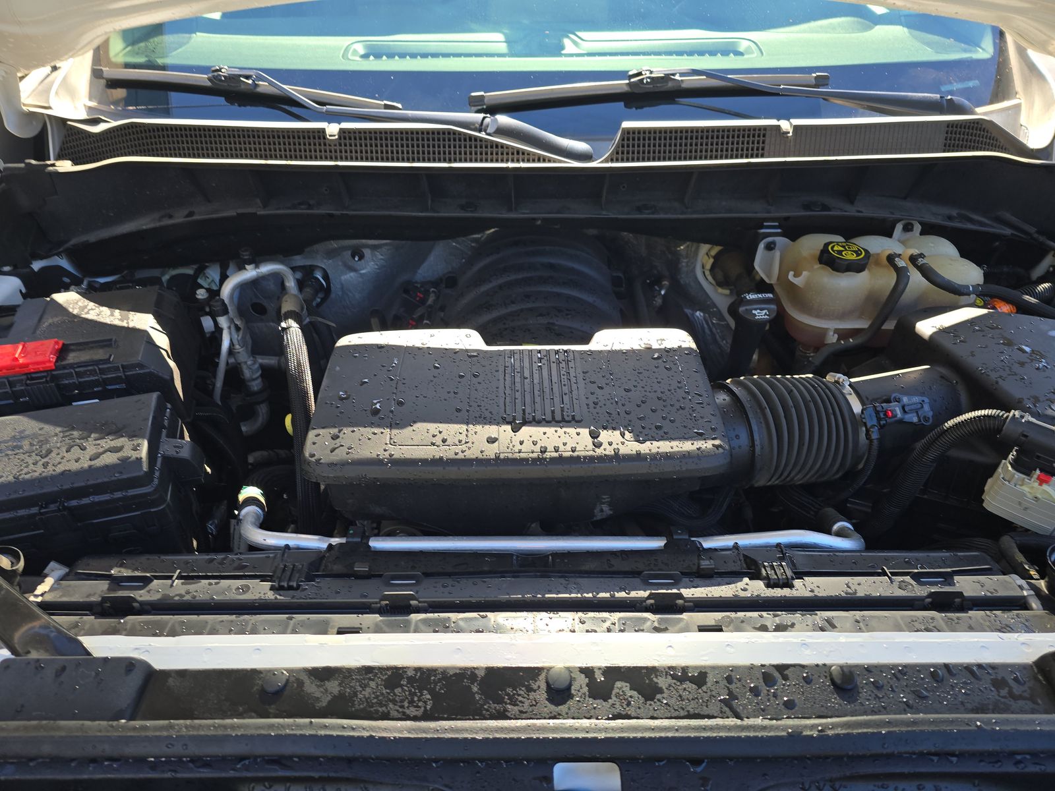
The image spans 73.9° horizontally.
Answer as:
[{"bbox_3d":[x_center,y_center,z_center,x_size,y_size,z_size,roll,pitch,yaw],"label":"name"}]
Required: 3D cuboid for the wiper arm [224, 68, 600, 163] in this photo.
[{"bbox_3d":[-0.199,-0.439,1.080,0.600,0.055,0.065,14,42,7],"label":"wiper arm"}]

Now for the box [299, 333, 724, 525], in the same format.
[{"bbox_3d":[-0.011,0.051,0.833,0.440,0.155,0.215,0,46,0],"label":"box"}]

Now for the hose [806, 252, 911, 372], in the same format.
[{"bbox_3d":[0.423,-0.100,0.899,0.145,0.110,0.170,0,40,0],"label":"hose"}]

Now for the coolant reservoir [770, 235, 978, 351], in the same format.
[{"bbox_3d":[0.458,-0.132,0.959,0.275,0.165,0.170,0,40,0],"label":"coolant reservoir"}]

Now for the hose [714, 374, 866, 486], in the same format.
[{"bbox_3d":[0.306,0.041,0.815,0.150,0.122,0.122,-3,40,-11],"label":"hose"}]

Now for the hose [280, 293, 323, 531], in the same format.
[{"bbox_3d":[-0.283,0.014,0.875,0.045,0.050,0.300,-14,73,12],"label":"hose"}]

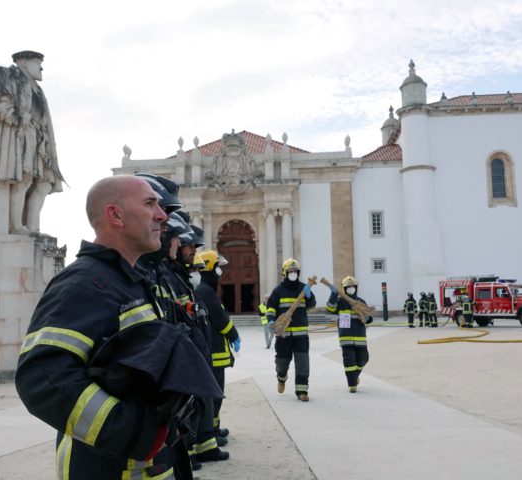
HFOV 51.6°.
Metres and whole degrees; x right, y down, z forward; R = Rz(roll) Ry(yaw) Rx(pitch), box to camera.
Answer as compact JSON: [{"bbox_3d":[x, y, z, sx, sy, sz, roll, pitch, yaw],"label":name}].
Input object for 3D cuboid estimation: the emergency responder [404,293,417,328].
[{"bbox_3d":[7.281,3.434,26.300,0.640,1.740,0.400,-2,-7,6],"label":"emergency responder"}]

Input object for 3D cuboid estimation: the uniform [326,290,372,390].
[{"bbox_3d":[1.239,1.404,7.602,0.640,1.400,0.480,-1,-7,0],"label":"uniform"}]

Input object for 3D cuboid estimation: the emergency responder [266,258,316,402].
[{"bbox_3d":[0.404,1.162,7.029,0.680,1.840,0.520,-1,-7,-2],"label":"emergency responder"}]

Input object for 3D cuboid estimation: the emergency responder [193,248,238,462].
[{"bbox_3d":[-0.446,0.963,4.971,0.440,1.770,0.580,1,-7,-20],"label":"emergency responder"}]

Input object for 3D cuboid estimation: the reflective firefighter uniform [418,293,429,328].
[{"bbox_3d":[8.126,3.488,26.952,0.560,1.740,0.420,-4,-8,24],"label":"reflective firefighter uniform"}]

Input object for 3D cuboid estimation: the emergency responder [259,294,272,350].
[{"bbox_3d":[0.195,2.445,16.200,0.520,1.630,0.400,-4,-7,20],"label":"emergency responder"}]

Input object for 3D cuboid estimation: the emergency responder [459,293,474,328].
[{"bbox_3d":[9.839,3.349,25.755,0.600,1.640,0.460,-5,-8,30],"label":"emergency responder"}]

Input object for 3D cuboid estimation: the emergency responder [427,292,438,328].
[{"bbox_3d":[8.441,3.460,26.500,0.520,1.700,0.400,-2,-7,9],"label":"emergency responder"}]

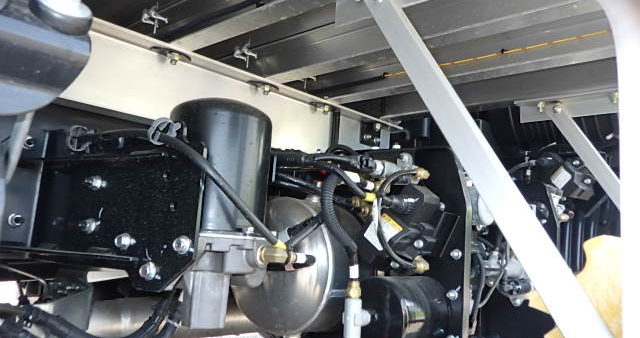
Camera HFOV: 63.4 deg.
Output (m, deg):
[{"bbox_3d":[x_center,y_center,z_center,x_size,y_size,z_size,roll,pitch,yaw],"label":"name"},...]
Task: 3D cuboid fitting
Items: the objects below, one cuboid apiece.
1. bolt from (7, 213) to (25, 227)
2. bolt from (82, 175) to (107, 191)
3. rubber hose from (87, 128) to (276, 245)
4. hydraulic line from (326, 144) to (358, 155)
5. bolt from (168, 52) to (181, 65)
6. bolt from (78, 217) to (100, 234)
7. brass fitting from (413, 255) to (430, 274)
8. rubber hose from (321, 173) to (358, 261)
[{"bbox_3d":[-0.498,0.085,0.851,0.021,0.021,0.021,-4,-11,40],"label":"bolt"},{"bbox_3d":[-0.347,0.022,0.800,0.023,0.023,0.025,-4,-11,42],"label":"bolt"},{"bbox_3d":[-0.229,0.014,0.719,0.378,0.168,0.081,0,-9,26],"label":"rubber hose"},{"bbox_3d":[0.047,-0.041,1.080,0.050,0.026,0.040,-4,-11,40],"label":"hydraulic line"},{"bbox_3d":[-0.332,-0.252,1.180,0.025,0.026,0.025,-4,-11,42],"label":"bolt"},{"bbox_3d":[-0.331,0.081,0.737,0.021,0.021,0.022,-4,-11,40],"label":"bolt"},{"bbox_3d":[0.194,0.183,0.990,0.030,0.034,0.032,-4,-11,42],"label":"brass fitting"},{"bbox_3d":[0.035,0.091,0.930,0.050,0.170,0.050,-4,-11,40],"label":"rubber hose"}]

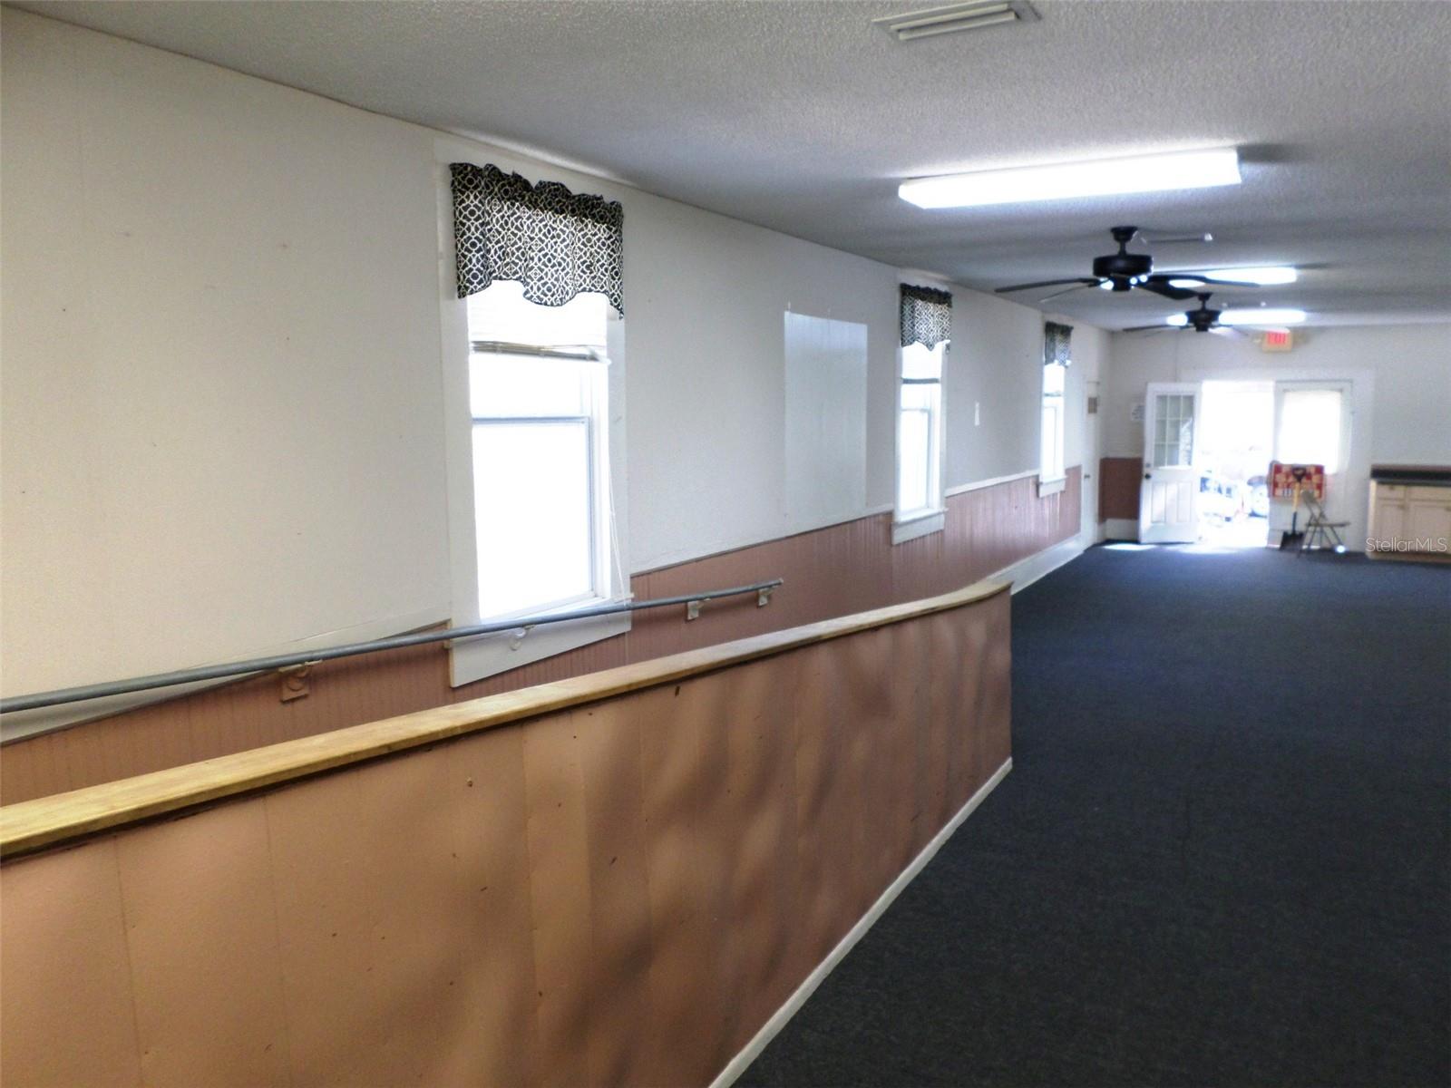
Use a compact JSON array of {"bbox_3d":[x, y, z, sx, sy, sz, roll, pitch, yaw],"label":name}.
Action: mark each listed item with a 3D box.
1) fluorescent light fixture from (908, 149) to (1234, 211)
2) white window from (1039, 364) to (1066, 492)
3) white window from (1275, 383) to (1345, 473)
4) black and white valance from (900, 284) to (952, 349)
[{"bbox_3d":[1.295,-1.386,4.017,1.220,0.072,0.300,5,9,30],"label":"fluorescent light fixture"},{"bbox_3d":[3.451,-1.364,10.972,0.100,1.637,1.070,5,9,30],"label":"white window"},{"bbox_3d":[7.146,-1.419,12.779,0.716,0.995,0.060,5,9,30],"label":"white window"},{"bbox_3d":[1.369,-1.538,7.254,0.080,0.400,0.980,5,9,30],"label":"black and white valance"}]

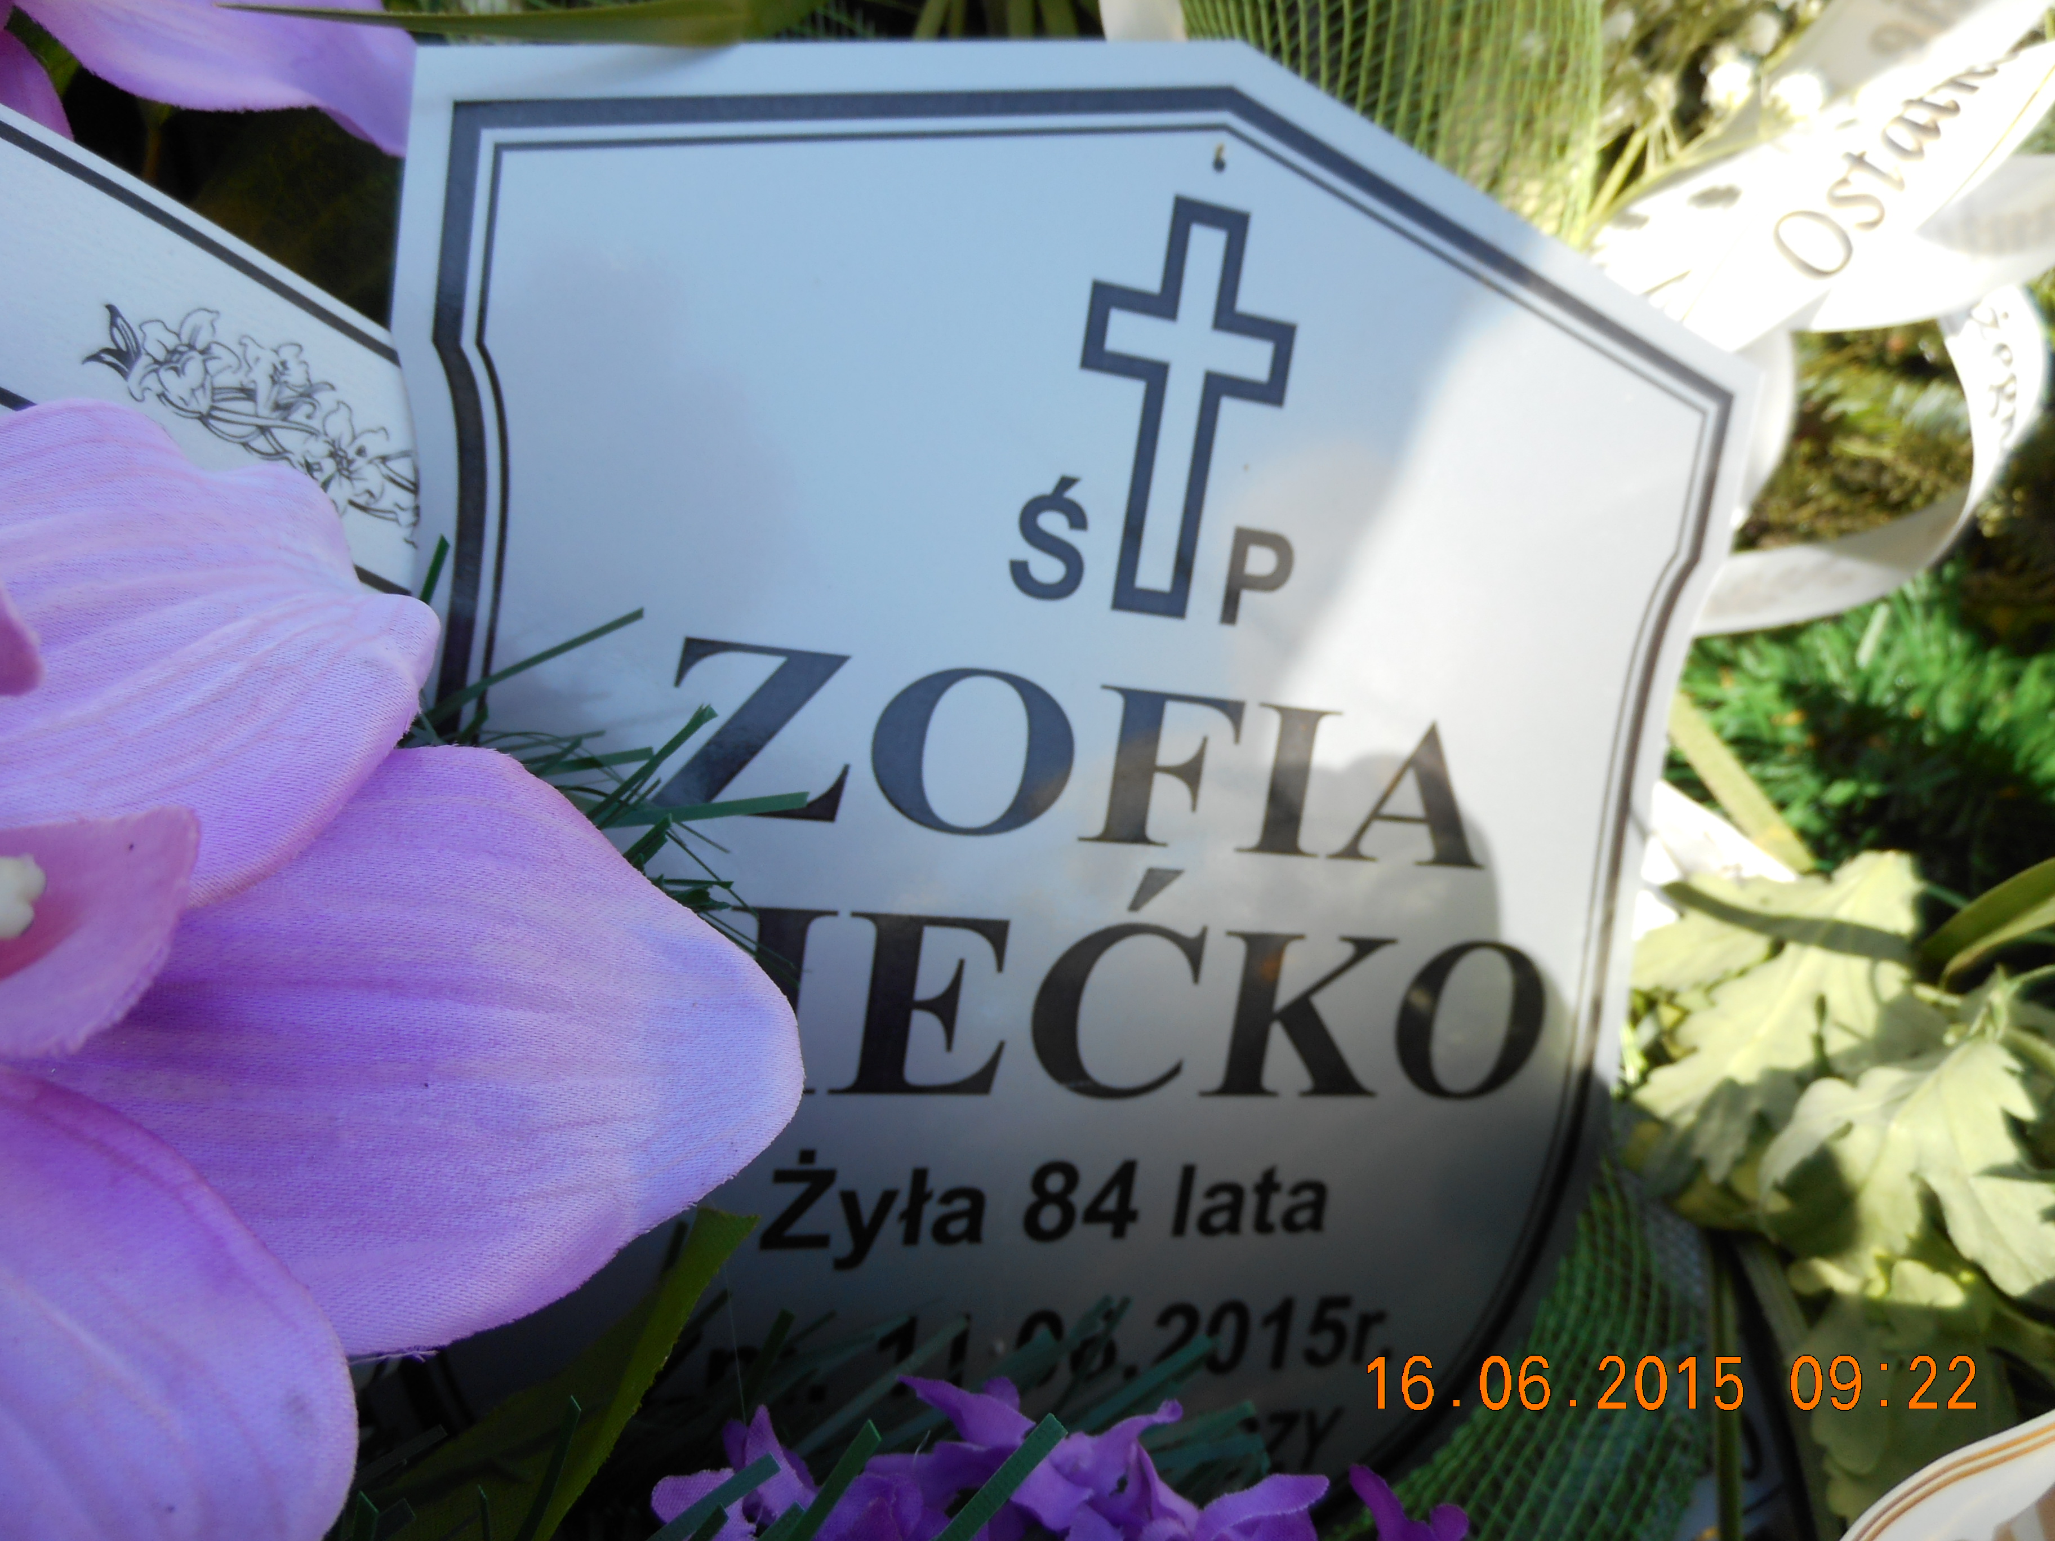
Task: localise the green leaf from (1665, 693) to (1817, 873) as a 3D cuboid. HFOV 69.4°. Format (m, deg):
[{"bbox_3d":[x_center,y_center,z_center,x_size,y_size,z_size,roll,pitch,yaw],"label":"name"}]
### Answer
[{"bbox_3d":[0.166,0.004,0.345,0.009,0.006,0.057,-28,66,-6],"label":"green leaf"}]

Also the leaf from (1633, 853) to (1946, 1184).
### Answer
[{"bbox_3d":[0.158,0.049,0.315,0.066,0.018,0.080,42,77,16],"label":"leaf"}]

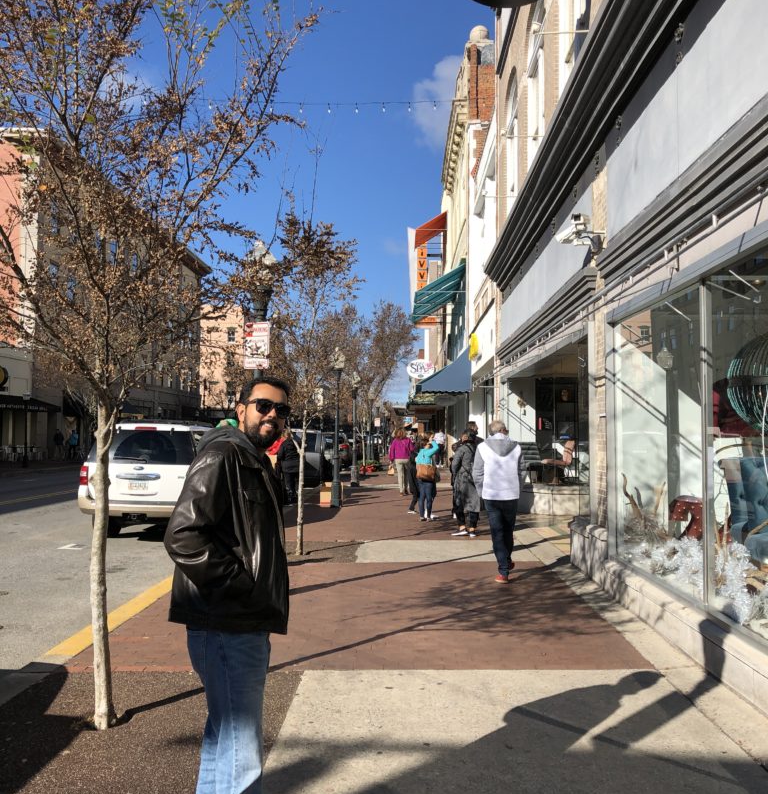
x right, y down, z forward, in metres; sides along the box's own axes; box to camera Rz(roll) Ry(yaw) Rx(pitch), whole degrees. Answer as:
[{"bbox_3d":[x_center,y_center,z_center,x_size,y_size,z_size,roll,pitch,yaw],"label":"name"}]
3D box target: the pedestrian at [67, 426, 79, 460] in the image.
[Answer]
[{"bbox_3d":[-17.271,2.666,46.000,0.500,1.720,0.400,0,-2,6],"label":"pedestrian"}]

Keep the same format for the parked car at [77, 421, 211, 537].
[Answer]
[{"bbox_3d":[-3.800,1.490,15.900,2.020,1.950,5.200,0,-2,2],"label":"parked car"}]

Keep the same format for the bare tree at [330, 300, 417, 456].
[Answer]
[{"bbox_3d":[-0.513,-0.709,40.500,4.200,8.100,4.200,0,-2,2],"label":"bare tree"}]

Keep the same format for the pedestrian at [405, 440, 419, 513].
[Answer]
[{"bbox_3d":[0.615,1.562,16.700,0.480,1.620,0.480,-1,-2,24],"label":"pedestrian"}]

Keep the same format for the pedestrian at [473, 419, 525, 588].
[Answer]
[{"bbox_3d":[1.223,1.111,8.850,0.570,1.740,0.550,0,-2,2],"label":"pedestrian"}]

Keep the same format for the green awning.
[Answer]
[{"bbox_3d":[2.450,-4.580,38.000,2.100,1.300,9.800,0,-2,2],"label":"green awning"}]

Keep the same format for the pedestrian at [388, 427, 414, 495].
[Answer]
[{"bbox_3d":[0.450,1.612,20.700,0.580,1.670,0.420,0,-2,2],"label":"pedestrian"}]

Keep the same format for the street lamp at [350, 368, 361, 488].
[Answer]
[{"bbox_3d":[-0.861,0.956,24.600,0.340,3.400,0.340,0,-2,2],"label":"street lamp"}]

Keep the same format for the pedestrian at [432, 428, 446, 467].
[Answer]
[{"bbox_3d":[2.432,2.257,36.300,0.500,1.680,0.420,0,-2,6],"label":"pedestrian"}]

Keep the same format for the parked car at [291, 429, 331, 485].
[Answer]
[{"bbox_3d":[-2.870,2.070,28.200,1.900,1.800,4.800,0,-2,2],"label":"parked car"}]

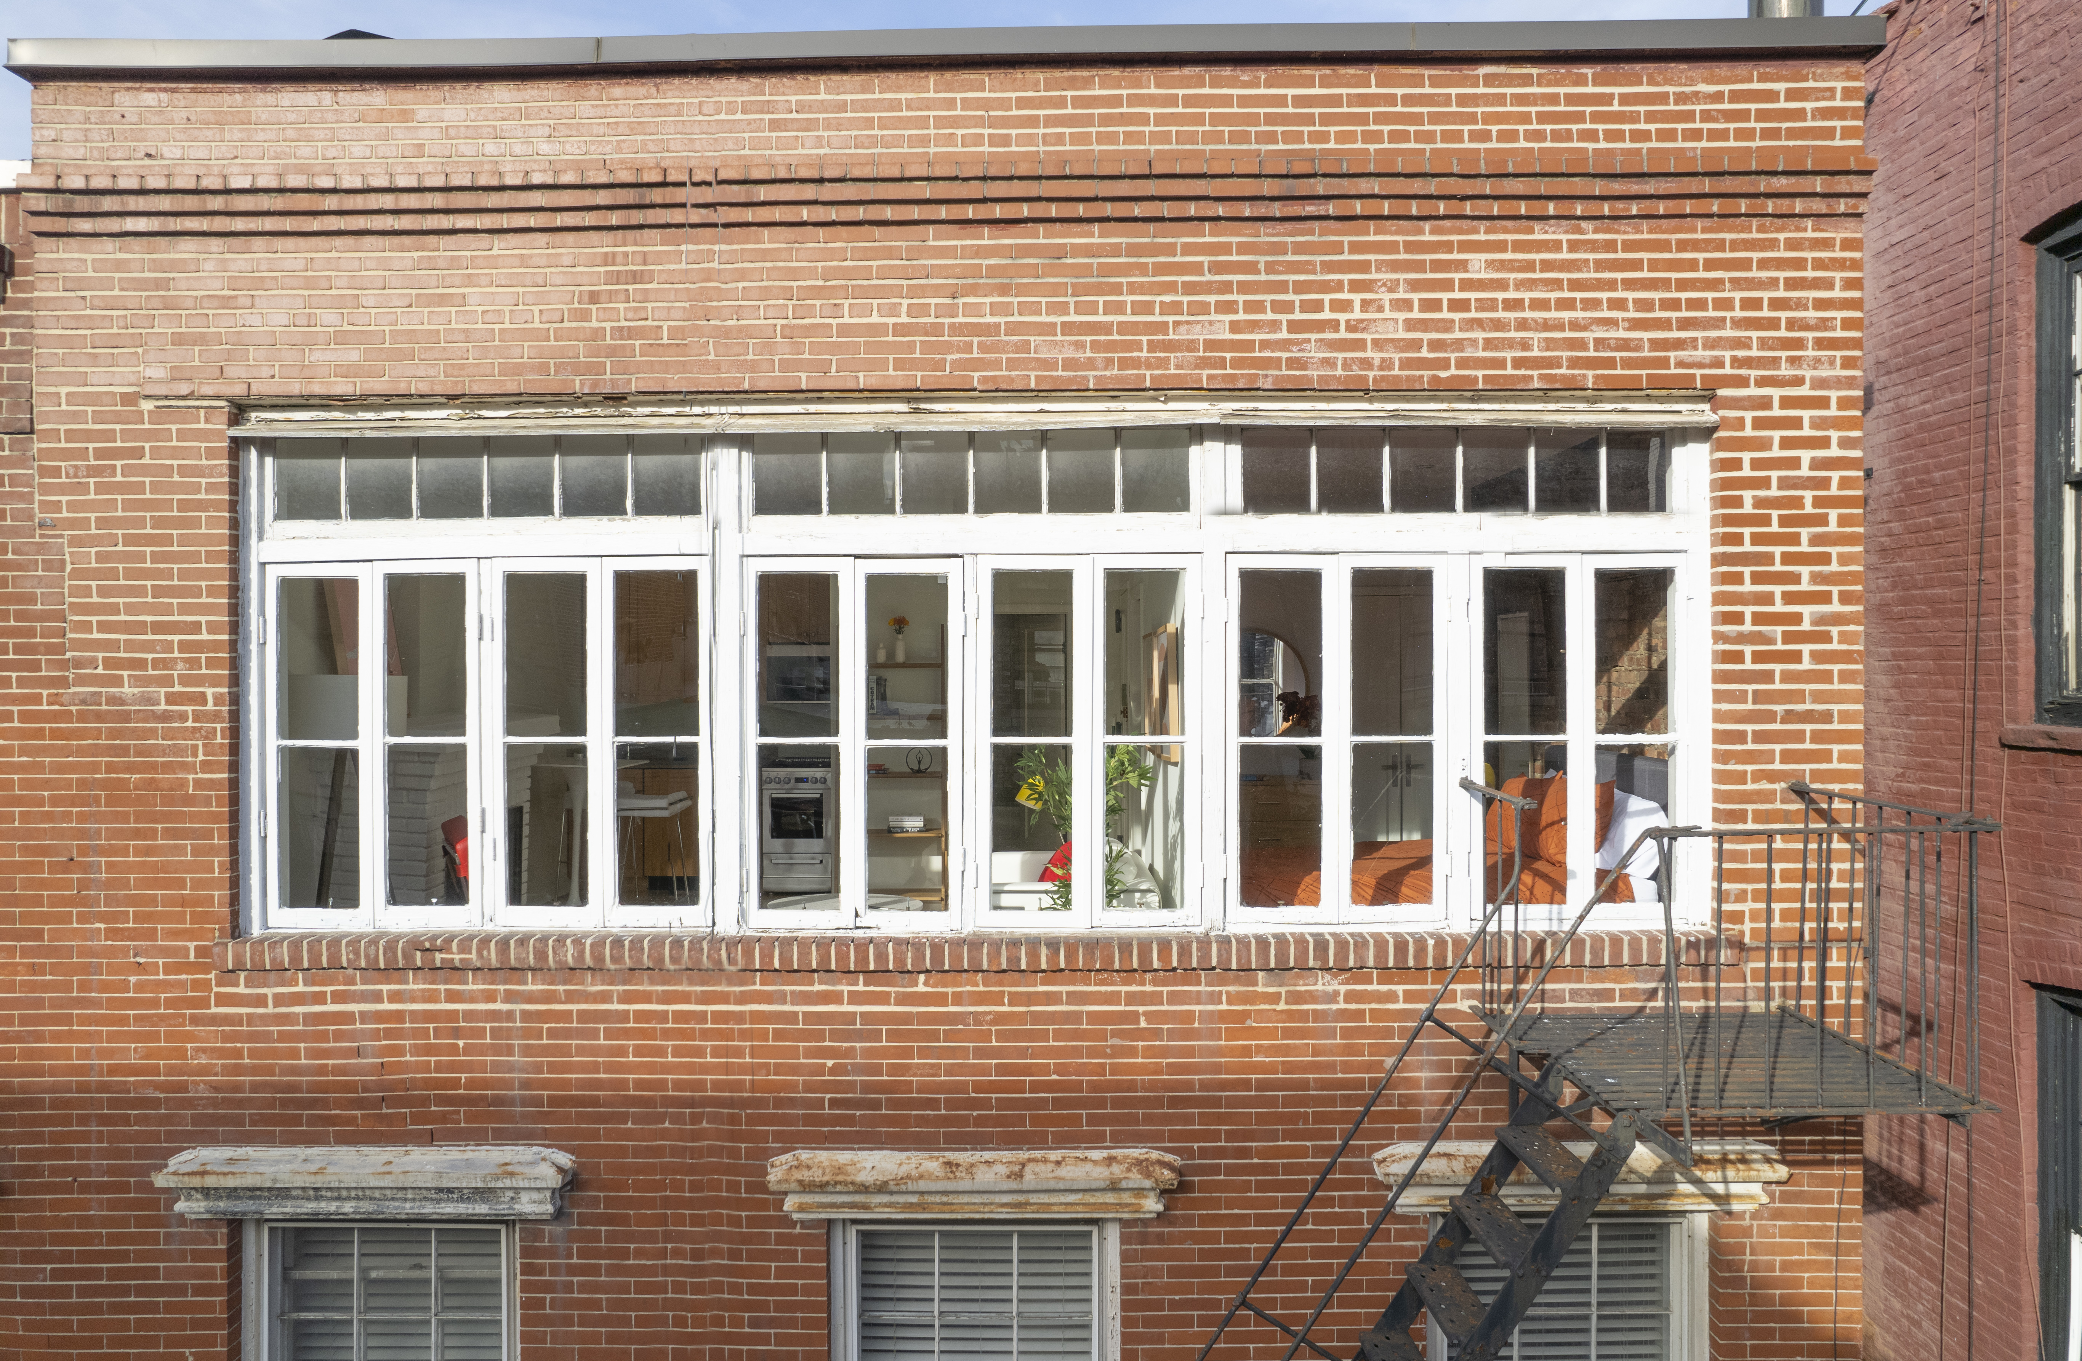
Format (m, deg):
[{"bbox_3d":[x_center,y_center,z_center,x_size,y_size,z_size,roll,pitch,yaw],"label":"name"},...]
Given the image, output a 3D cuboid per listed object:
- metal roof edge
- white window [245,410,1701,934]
[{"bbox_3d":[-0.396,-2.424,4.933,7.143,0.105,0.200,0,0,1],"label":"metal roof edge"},{"bbox_3d":[-0.280,-0.021,5.019,5.802,2.053,0.170,0,0,1],"label":"white window"}]

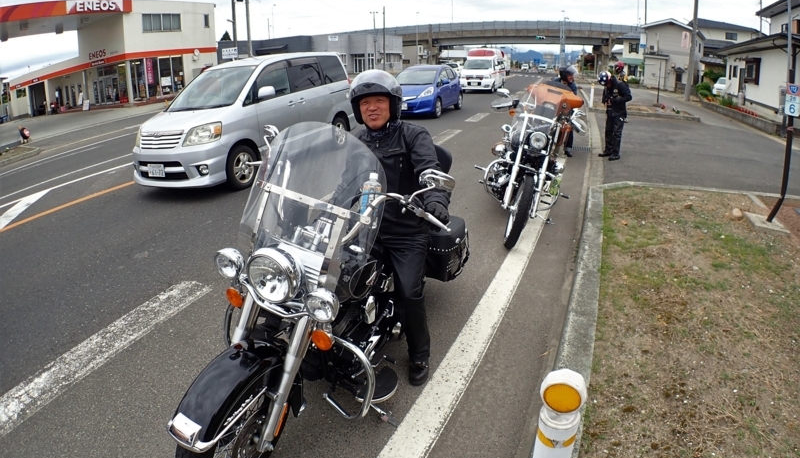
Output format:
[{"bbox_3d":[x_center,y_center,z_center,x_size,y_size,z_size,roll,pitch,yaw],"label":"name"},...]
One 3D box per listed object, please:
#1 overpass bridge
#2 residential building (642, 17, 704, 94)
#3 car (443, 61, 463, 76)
[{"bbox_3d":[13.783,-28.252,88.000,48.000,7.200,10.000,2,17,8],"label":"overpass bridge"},{"bbox_3d":[25.041,-15.823,53.000,5.200,6.200,8.000,8,19,26],"label":"residential building"},{"bbox_3d":[5.200,-15.500,57.000,1.700,1.500,4.100,3,17,15],"label":"car"}]

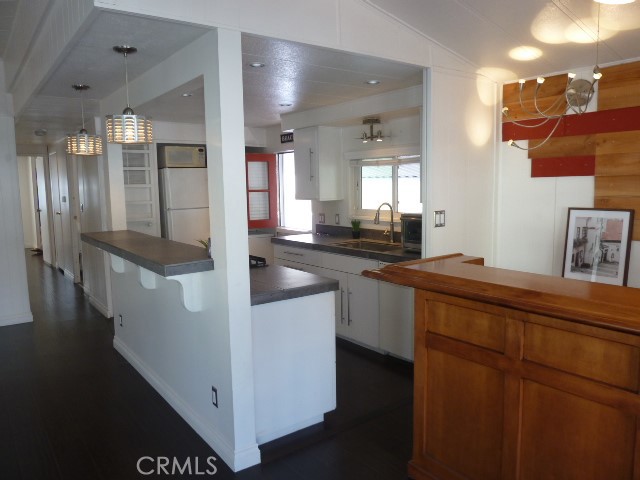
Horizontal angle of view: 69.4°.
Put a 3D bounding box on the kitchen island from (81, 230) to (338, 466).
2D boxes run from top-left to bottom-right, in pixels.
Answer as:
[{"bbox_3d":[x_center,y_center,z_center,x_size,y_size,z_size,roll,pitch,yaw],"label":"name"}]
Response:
[{"bbox_3d":[-0.946,0.542,3.373,1.020,1.122,2.255,-7,9,-37],"label":"kitchen island"}]

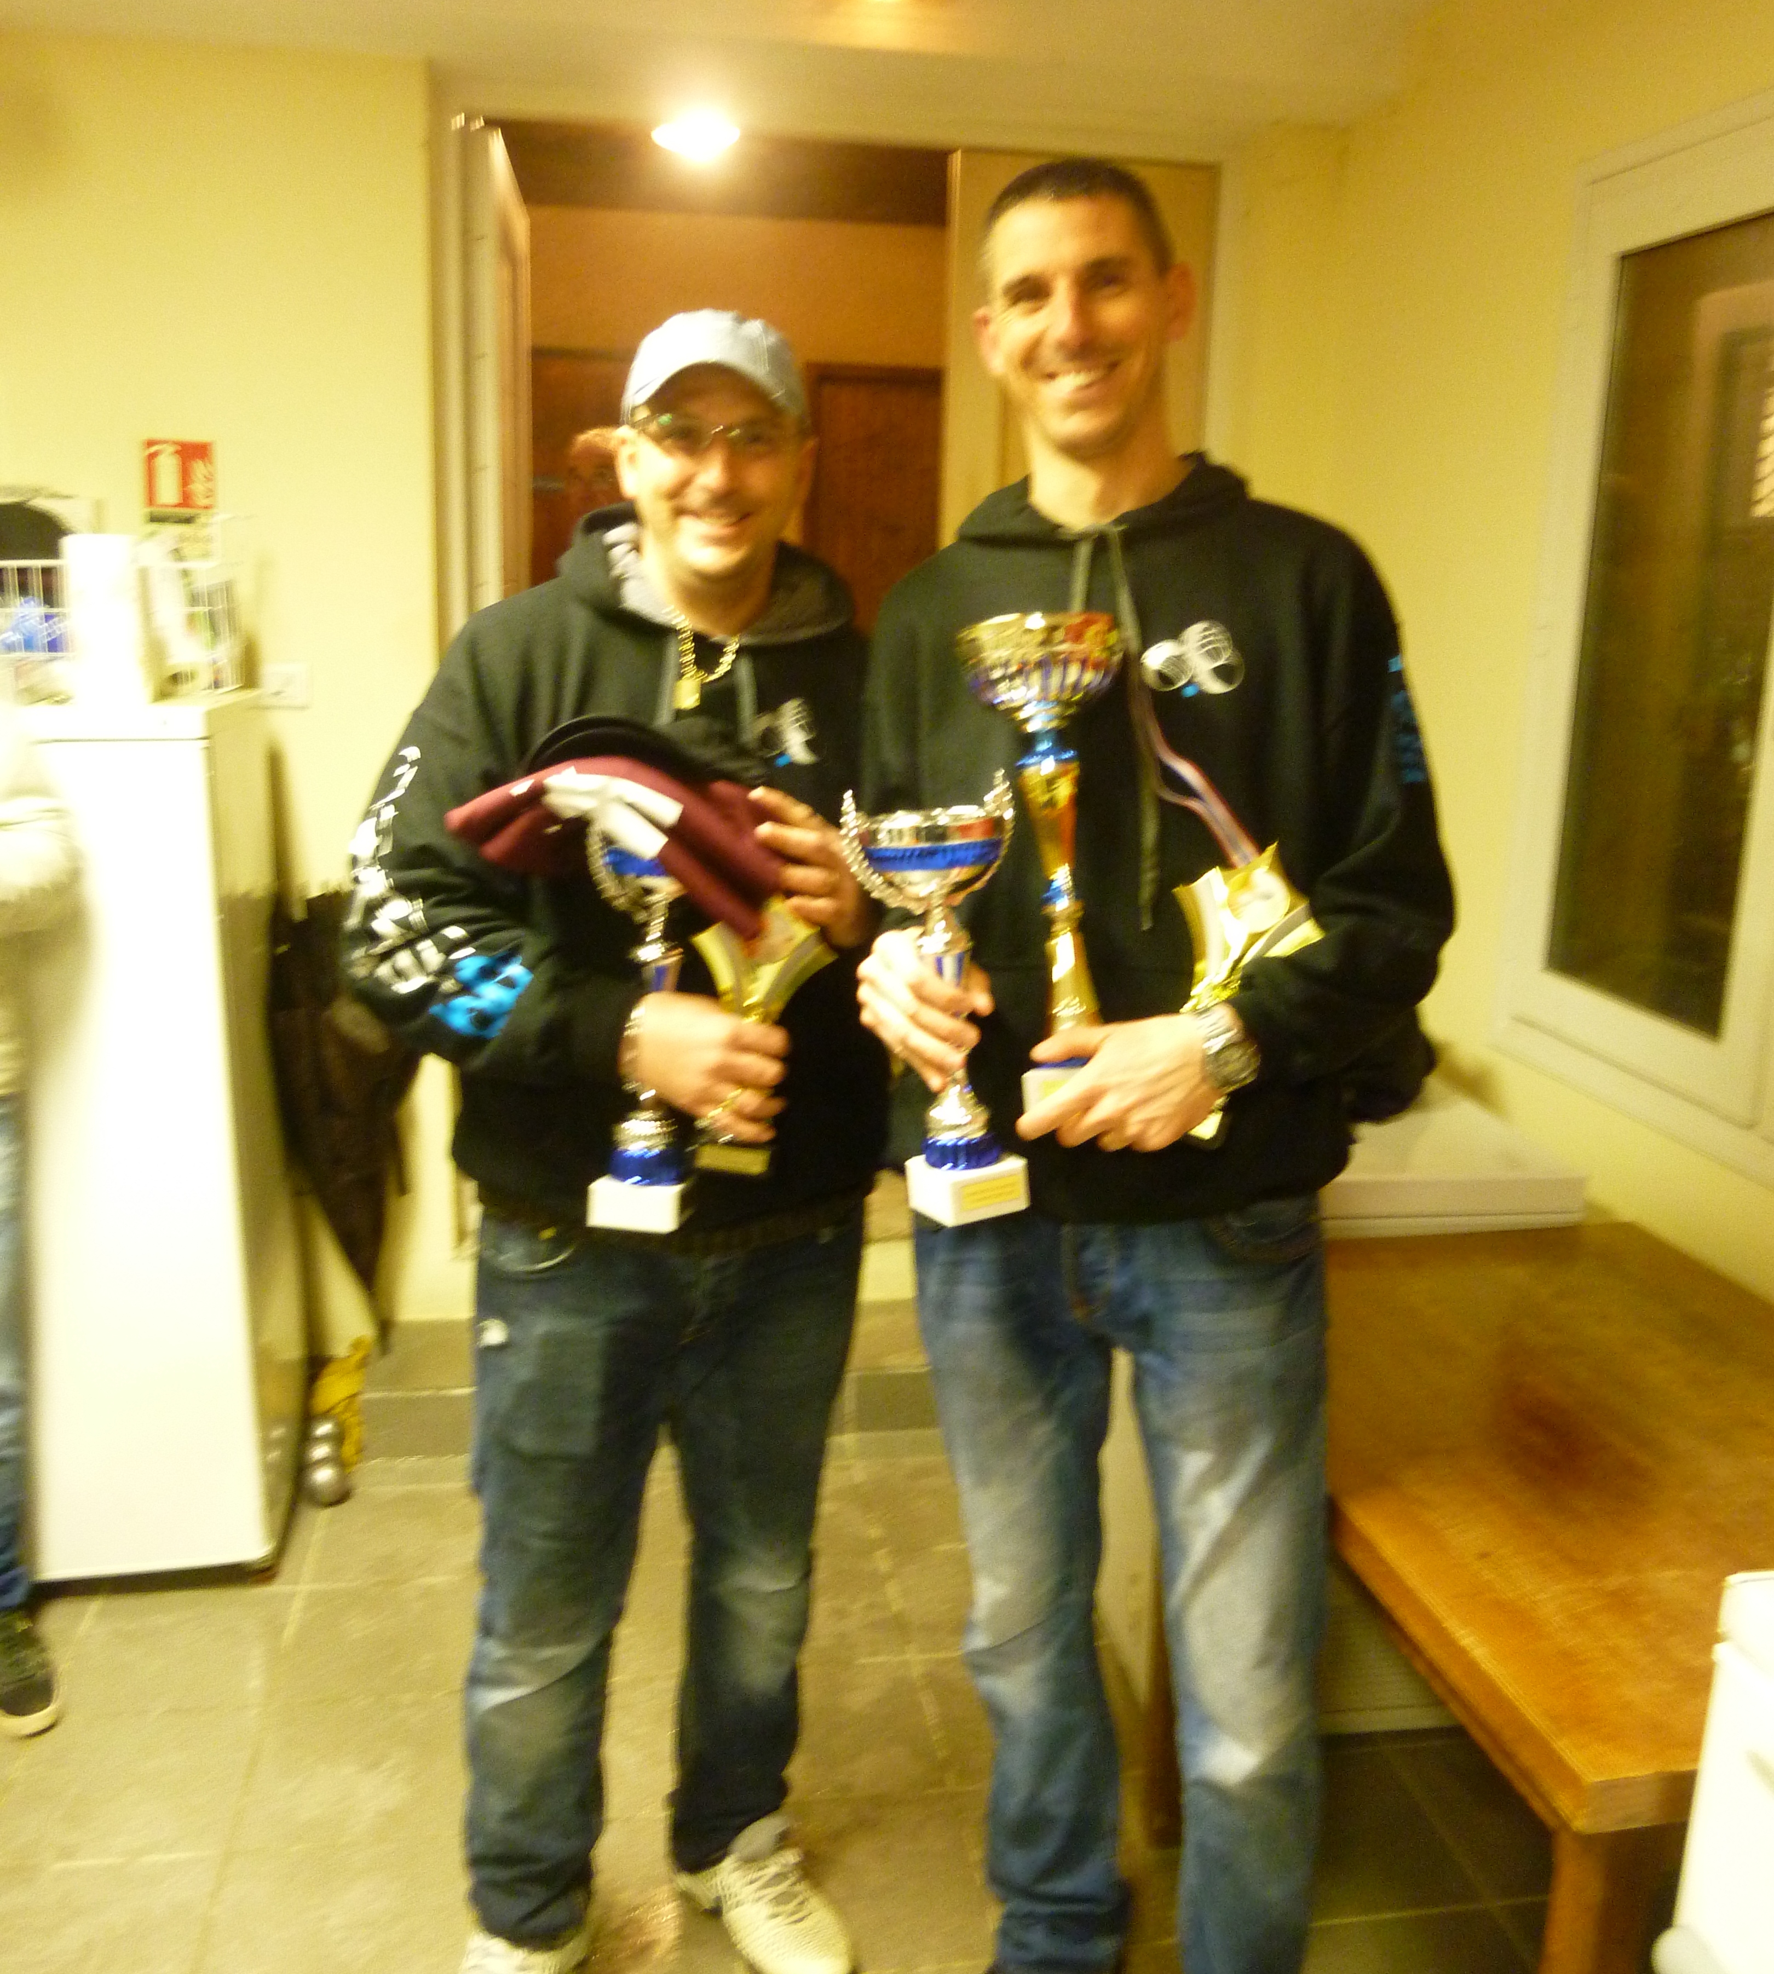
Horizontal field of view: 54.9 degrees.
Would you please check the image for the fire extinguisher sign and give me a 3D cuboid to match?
[{"bbox_3d":[-1.234,-0.883,2.975,0.120,0.125,0.010,-1,12,-10],"label":"fire extinguisher sign"}]

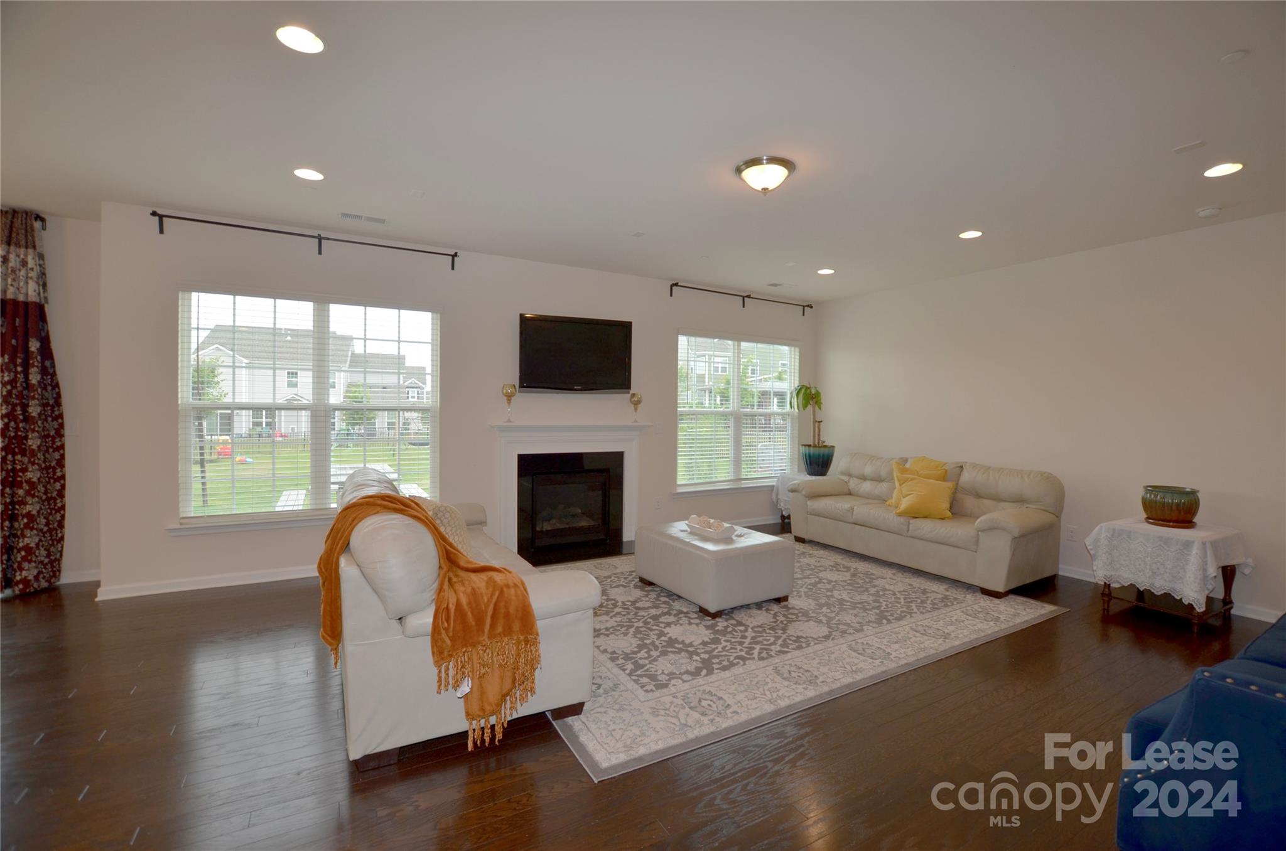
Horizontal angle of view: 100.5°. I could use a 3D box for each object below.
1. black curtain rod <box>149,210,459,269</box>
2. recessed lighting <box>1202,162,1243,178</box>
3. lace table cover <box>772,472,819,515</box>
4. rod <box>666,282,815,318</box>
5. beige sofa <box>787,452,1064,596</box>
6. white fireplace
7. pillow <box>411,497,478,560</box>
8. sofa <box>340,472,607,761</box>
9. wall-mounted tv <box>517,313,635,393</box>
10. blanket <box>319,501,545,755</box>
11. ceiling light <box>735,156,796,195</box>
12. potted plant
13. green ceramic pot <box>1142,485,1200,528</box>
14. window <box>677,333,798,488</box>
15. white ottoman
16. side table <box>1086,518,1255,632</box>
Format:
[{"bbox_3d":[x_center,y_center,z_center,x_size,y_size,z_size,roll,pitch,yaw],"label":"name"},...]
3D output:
[{"bbox_3d":[-2.446,-1.384,4.069,1.950,0.130,0.110,0,2,-30],"label":"black curtain rod"},{"bbox_3d":[3.199,-1.411,2.948,0.170,0.040,0.170,0,2,-30],"label":"recessed lighting"},{"bbox_3d":[2.016,0.791,6.442,0.680,0.380,0.580,0,1,-30],"label":"lace table cover"},{"bbox_3d":[1.182,-1.426,6.055,2.040,0.130,0.110,0,2,-30],"label":"rod"},{"bbox_3d":[2.486,0.787,5.029,0.970,0.925,2.140,0,2,-30],"label":"beige sofa"},{"bbox_3d":[-0.663,0.584,5.115,1.580,1.210,0.210,0,2,-30],"label":"white fireplace"},{"bbox_3d":[-0.940,0.594,2.545,0.160,0.420,0.430,-25,5,-9],"label":"pillow"},{"bbox_3d":[-1.153,0.778,3.053,1.010,0.945,2.120,0,2,-30],"label":"sofa"},{"bbox_3d":[-0.628,-0.678,5.176,1.150,0.730,0.100,0,1,-30],"label":"wall-mounted tv"},{"bbox_3d":[-0.827,0.734,2.118,0.830,0.940,0.420,0,1,-30],"label":"blanket"},{"bbox_3d":[0.696,-1.401,3.057,0.340,0.150,0.340,1,1,0],"label":"ceiling light"},{"bbox_3d":[2.107,0.061,6.487,0.450,1.110,0.450,0,1,-30],"label":"potted plant"},{"bbox_3d":[3.703,0.570,3.743,0.295,0.235,0.295,0,1,-30],"label":"green ceramic pot"},{"bbox_3d":[1.147,-0.130,6.205,1.795,1.670,0.100,0,2,-30],"label":"window"},{"bbox_3d":[0.512,1.028,3.990,0.740,0.423,0.990,0,2,-30],"label":"white ottoman"},{"bbox_3d":[3.498,0.985,3.578,0.720,0.600,0.580,0,1,-30],"label":"side table"}]

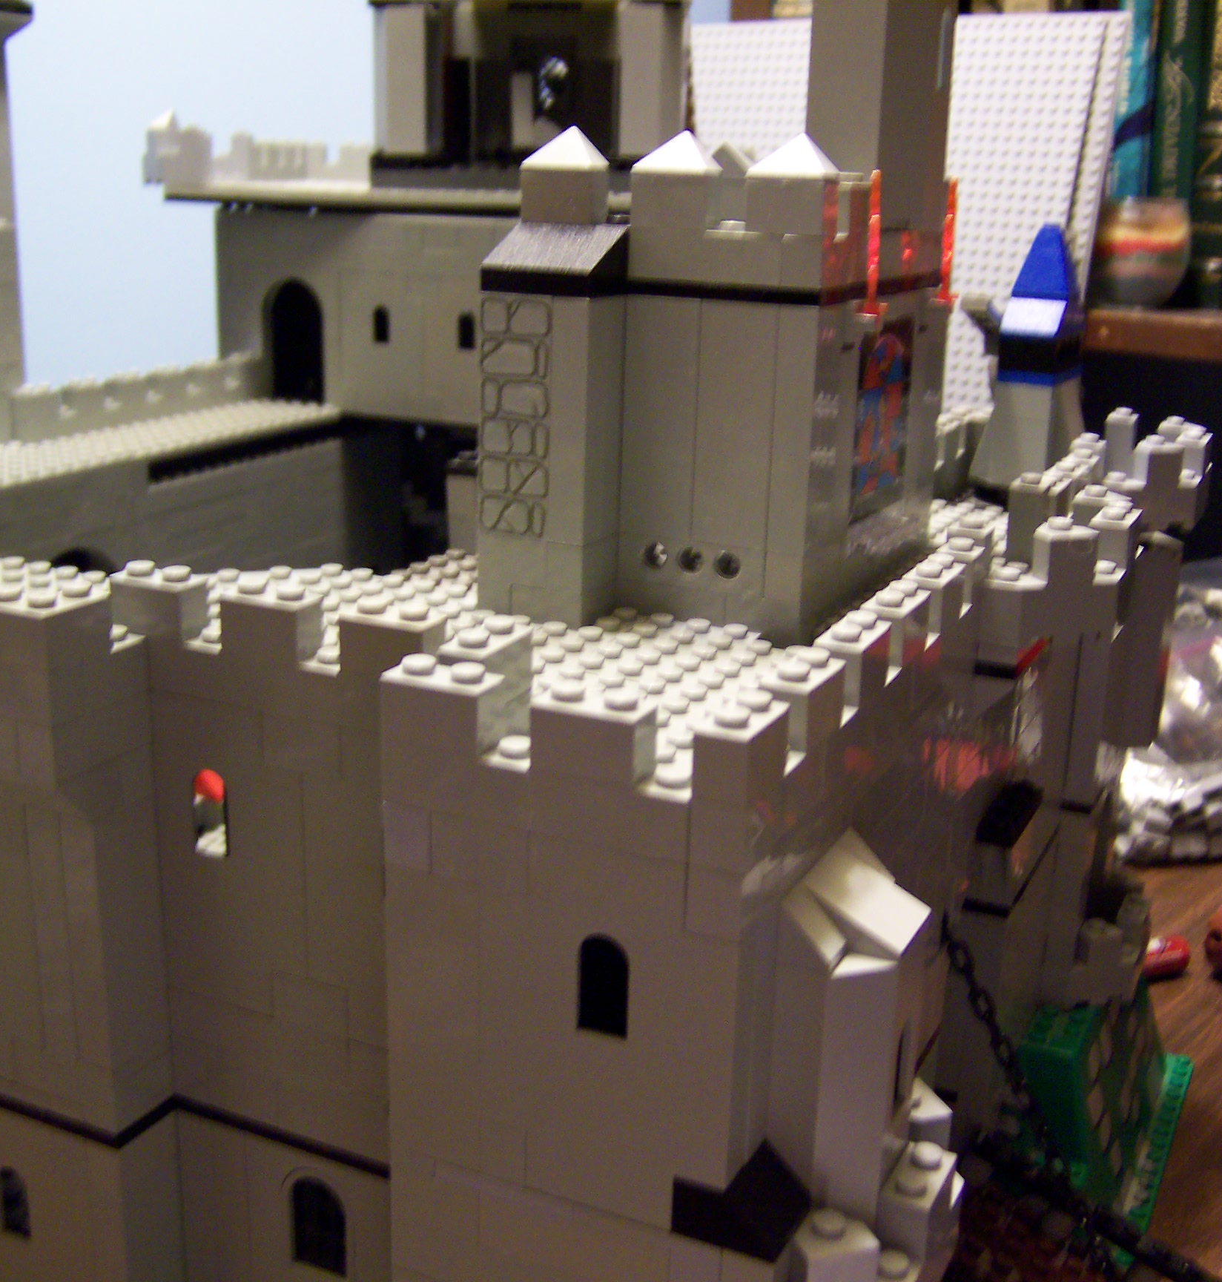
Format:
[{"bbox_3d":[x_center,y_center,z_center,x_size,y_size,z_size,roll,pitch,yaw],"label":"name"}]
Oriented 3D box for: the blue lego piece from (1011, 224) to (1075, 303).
[{"bbox_3d":[0.120,-0.104,0.447,0.016,0.019,0.016,9,17,25],"label":"blue lego piece"}]

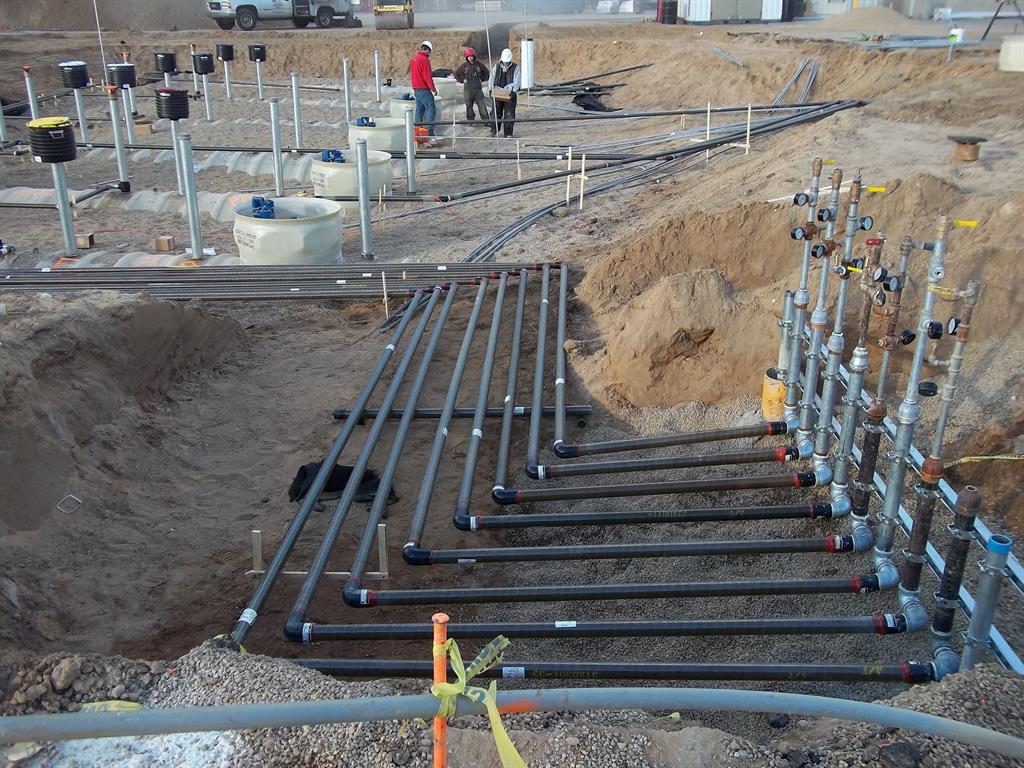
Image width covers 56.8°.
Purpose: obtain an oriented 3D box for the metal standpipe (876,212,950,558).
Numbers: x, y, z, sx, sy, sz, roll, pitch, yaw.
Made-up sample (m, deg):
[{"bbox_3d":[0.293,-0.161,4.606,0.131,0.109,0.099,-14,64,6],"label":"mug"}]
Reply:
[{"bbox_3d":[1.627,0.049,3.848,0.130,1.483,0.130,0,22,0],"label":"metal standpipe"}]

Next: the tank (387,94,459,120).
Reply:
[{"bbox_3d":[-2.291,-6.591,22.820,1.240,0.630,1.240,0,23,0],"label":"tank"}]

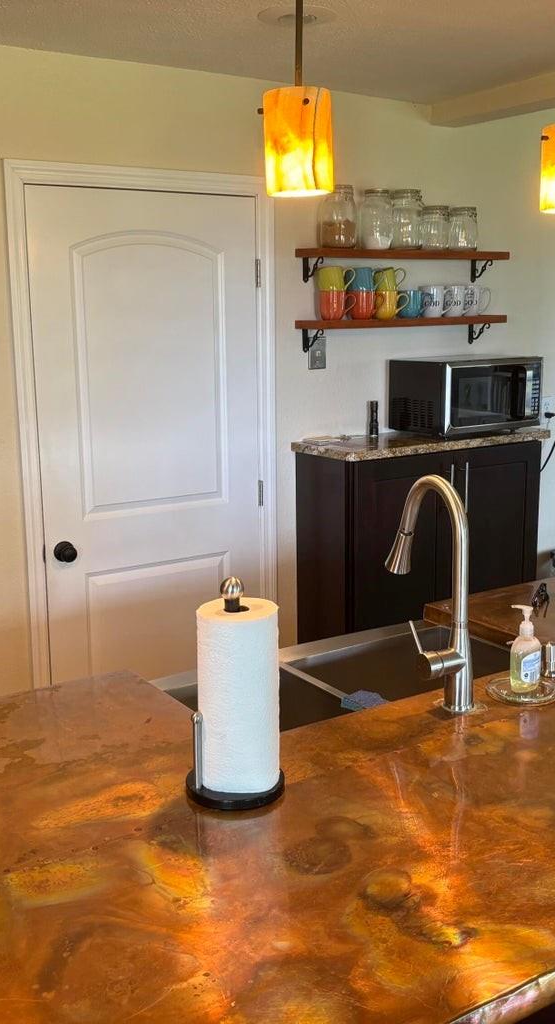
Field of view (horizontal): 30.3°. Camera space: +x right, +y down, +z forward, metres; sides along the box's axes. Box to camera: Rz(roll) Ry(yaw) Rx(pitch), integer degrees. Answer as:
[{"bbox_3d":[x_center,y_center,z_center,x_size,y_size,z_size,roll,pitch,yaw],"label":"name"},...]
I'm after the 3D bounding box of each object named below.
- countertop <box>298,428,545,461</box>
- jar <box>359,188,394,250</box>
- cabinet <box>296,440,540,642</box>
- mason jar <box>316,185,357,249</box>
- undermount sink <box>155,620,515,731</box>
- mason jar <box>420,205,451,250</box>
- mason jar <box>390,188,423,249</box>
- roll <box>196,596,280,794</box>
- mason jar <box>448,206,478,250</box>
[{"bbox_3d":[0.552,-0.266,3.811,0.968,0.030,0.335,-8,14,-32],"label":"countertop"},{"bbox_3d":[0.349,-1.030,3.626,0.120,0.208,0.120,0,12,0],"label":"jar"},{"bbox_3d":[0.547,0.328,3.956,0.936,1.172,0.317,-8,14,-33],"label":"cabinet"},{"bbox_3d":[0.206,-1.014,3.543,0.136,0.208,0.136,0,12,0],"label":"mason jar"},{"bbox_3d":[0.162,0.485,2.286,0.870,0.240,0.485,-8,14,-33],"label":"undermount sink"},{"bbox_3d":[0.583,-1.046,3.800,0.107,0.162,0.107,0,12,0],"label":"mason jar"},{"bbox_3d":[0.464,-1.050,3.698,0.117,0.214,0.117,0,12,0],"label":"mason jar"},{"bbox_3d":[-0.062,0.292,1.651,0.131,0.283,0.131,0,12,0],"label":"roll"},{"bbox_3d":[0.699,-1.062,3.877,0.108,0.162,0.108,0,12,0],"label":"mason jar"}]

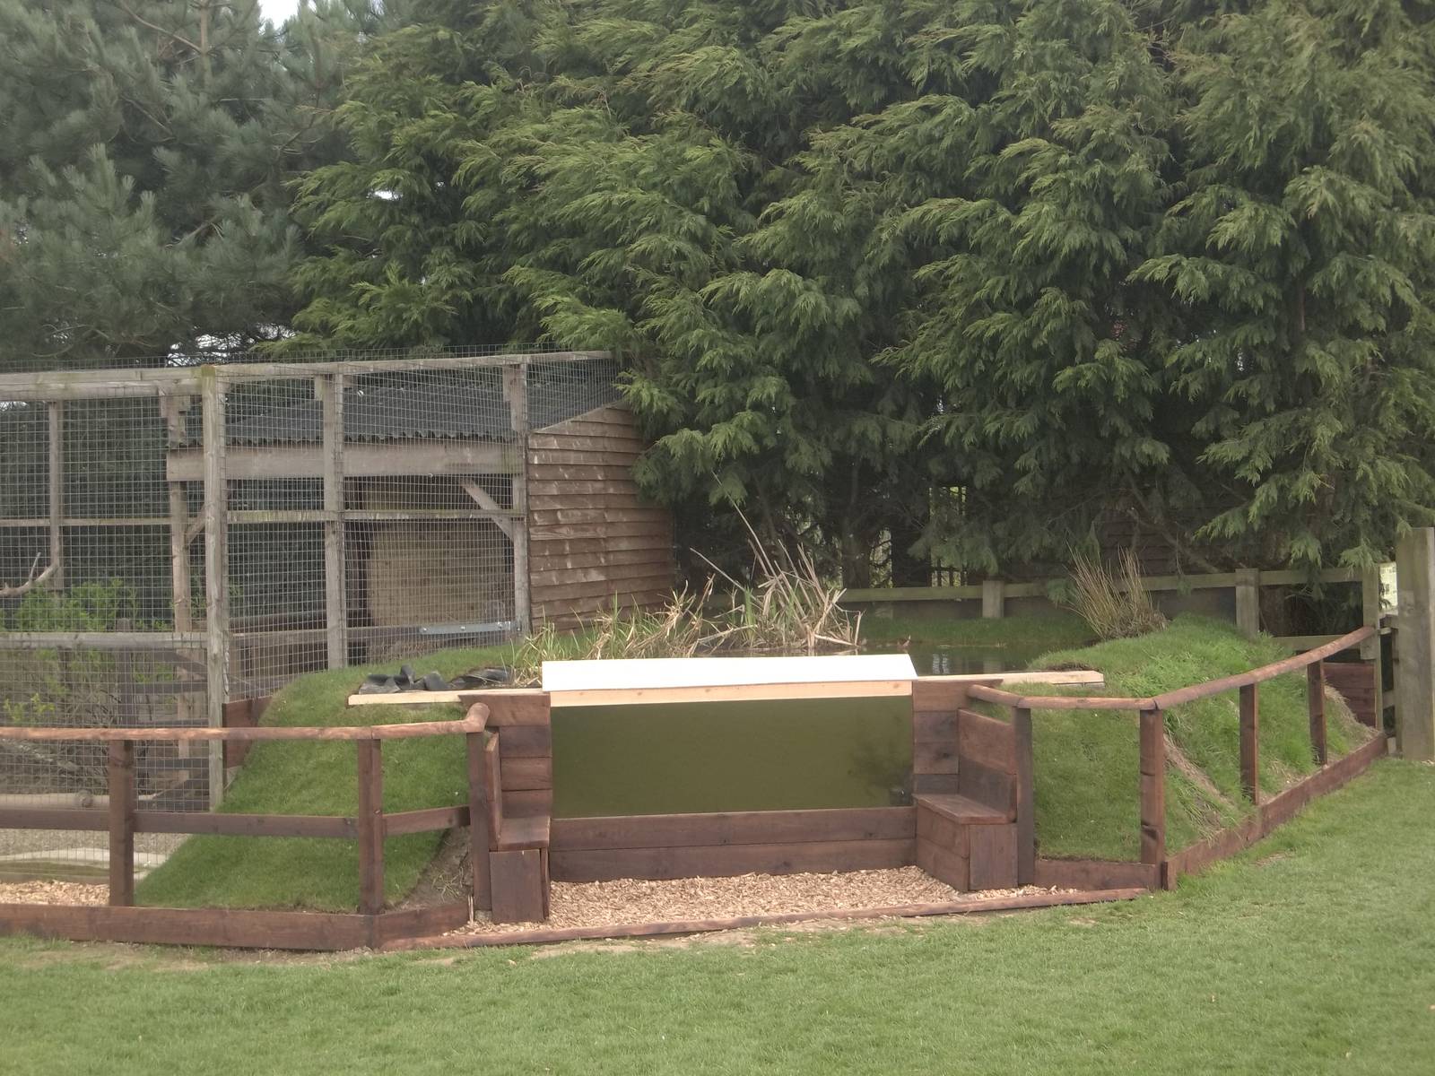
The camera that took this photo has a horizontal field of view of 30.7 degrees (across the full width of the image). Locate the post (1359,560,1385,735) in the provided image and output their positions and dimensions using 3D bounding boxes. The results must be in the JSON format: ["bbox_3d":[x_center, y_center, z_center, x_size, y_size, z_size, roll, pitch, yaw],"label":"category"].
[{"bbox_3d":[4.396,0.777,17.500,0.105,1.210,0.105,-2,0,22],"label":"post"}]

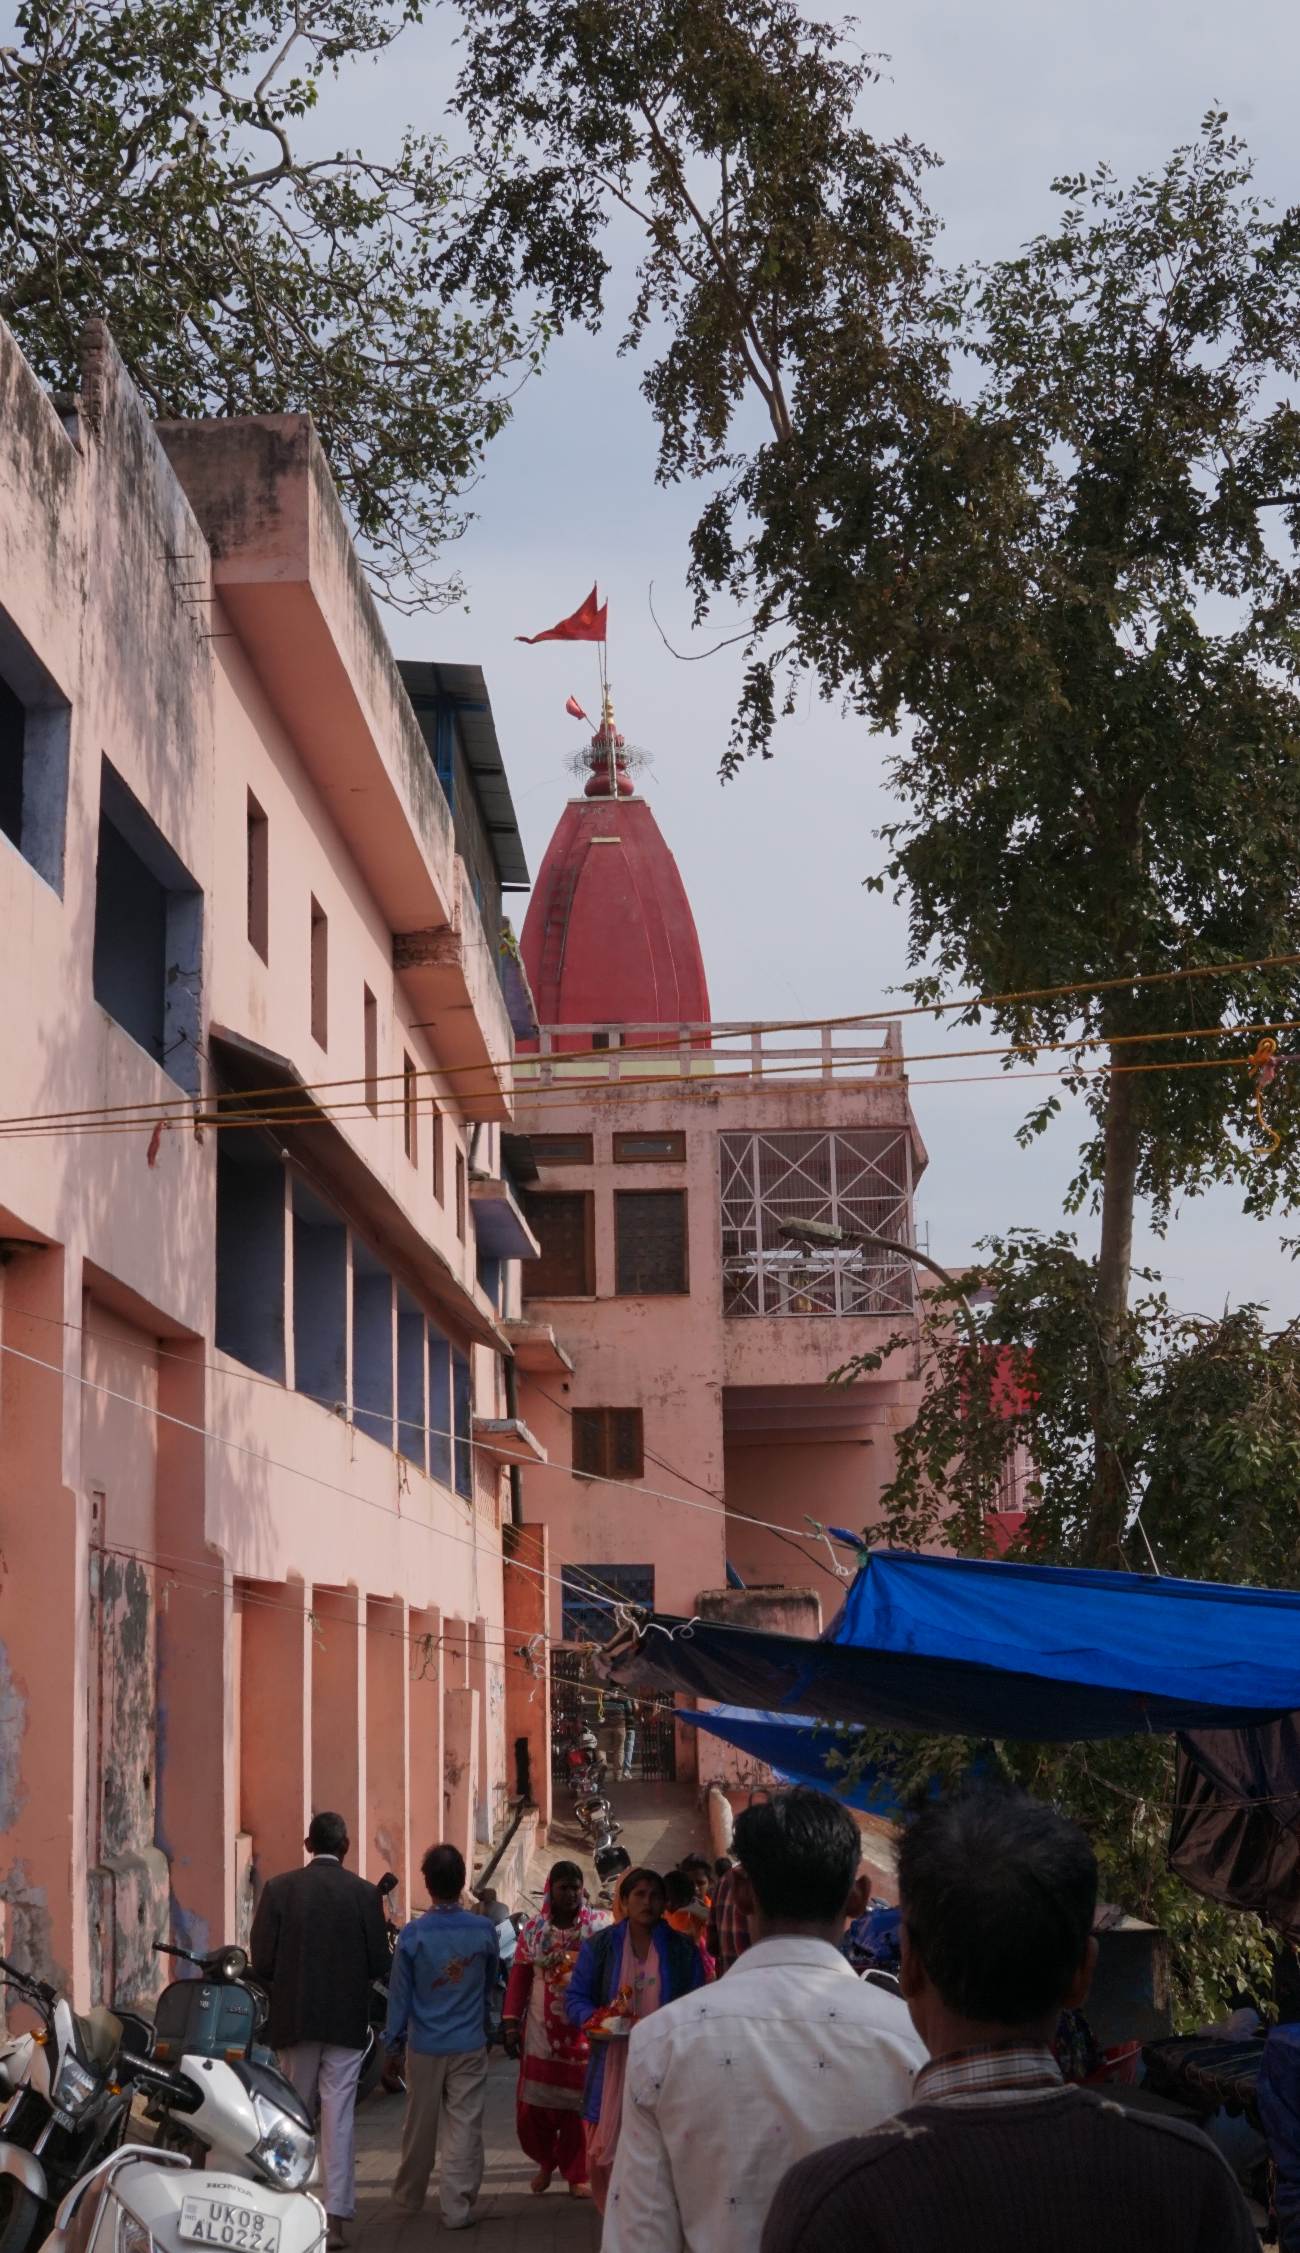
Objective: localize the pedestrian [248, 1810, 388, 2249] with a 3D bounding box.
[{"bbox_3d":[-1.340,3.658,11.458,0.540,1.690,0.380,-1,-11,0],"label":"pedestrian"}]

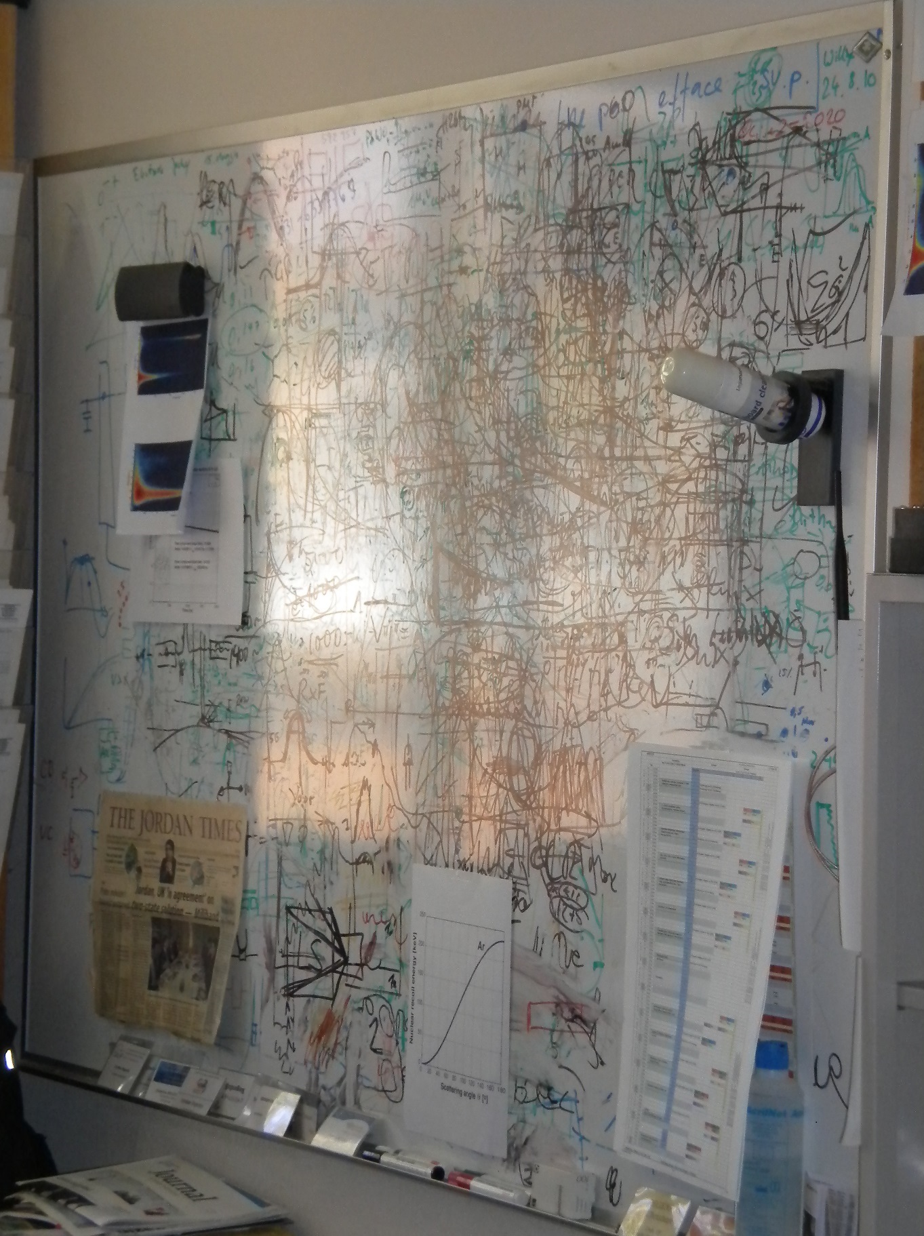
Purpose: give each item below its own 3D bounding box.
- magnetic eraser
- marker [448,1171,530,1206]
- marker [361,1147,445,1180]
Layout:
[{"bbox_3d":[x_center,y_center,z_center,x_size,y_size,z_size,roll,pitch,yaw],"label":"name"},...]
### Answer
[{"bbox_3d":[-0.384,-0.416,4.361,0.036,0.067,0.165,0,1,-34],"label":"magnetic eraser"},{"bbox_3d":[0.029,0.622,3.730,0.018,0.018,0.132,0,1,-34],"label":"marker"},{"bbox_3d":[-0.066,0.617,3.868,0.018,0.018,0.132,0,1,-34],"label":"marker"}]

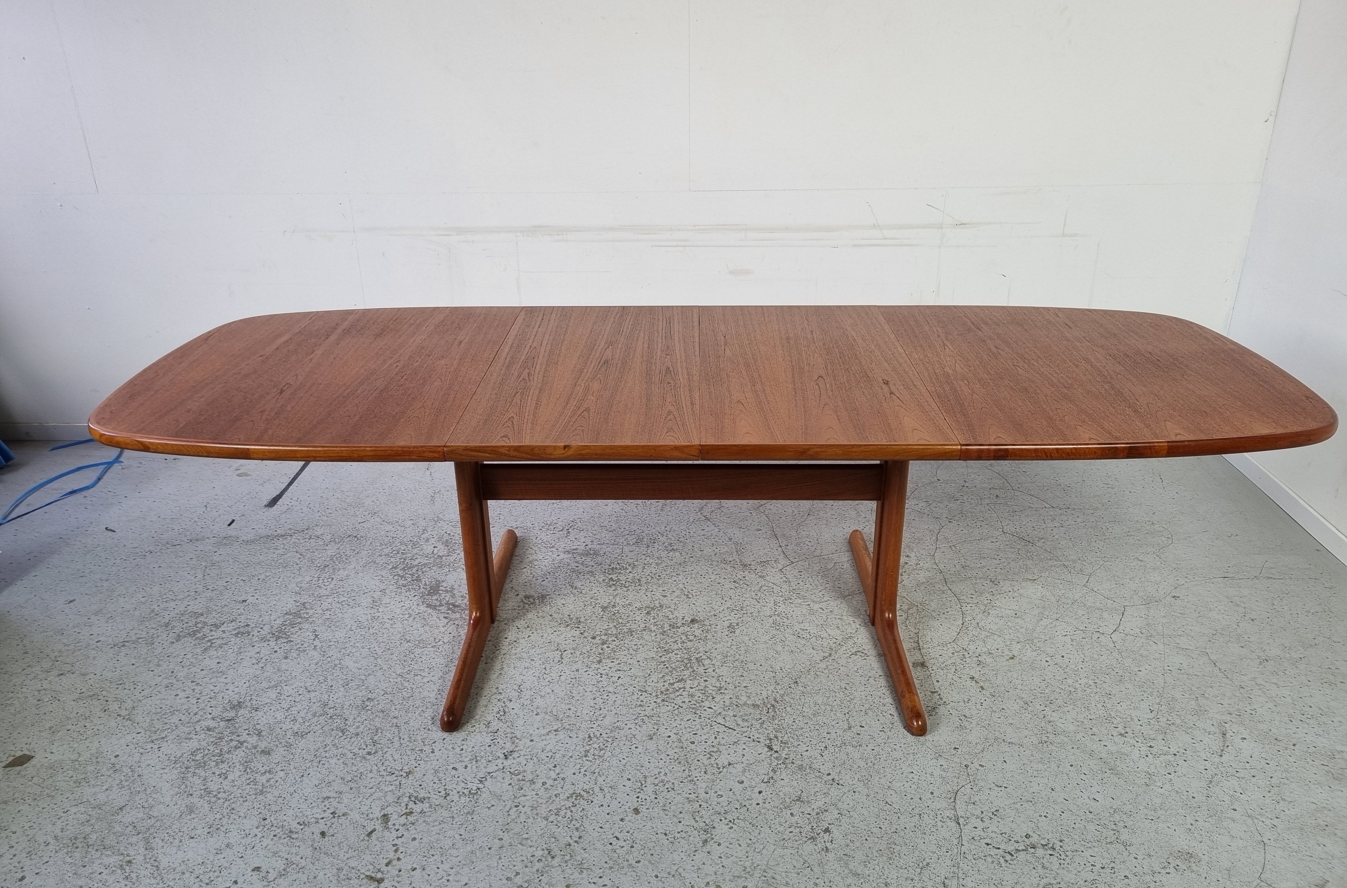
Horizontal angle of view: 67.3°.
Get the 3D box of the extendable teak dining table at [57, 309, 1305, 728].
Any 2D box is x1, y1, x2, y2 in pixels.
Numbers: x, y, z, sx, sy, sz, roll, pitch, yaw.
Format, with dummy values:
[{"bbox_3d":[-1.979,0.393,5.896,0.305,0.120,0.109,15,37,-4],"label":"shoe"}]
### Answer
[{"bbox_3d":[0.070,0.146,2.535,2.675,0.735,0.982,0,23,1],"label":"extendable teak dining table"}]

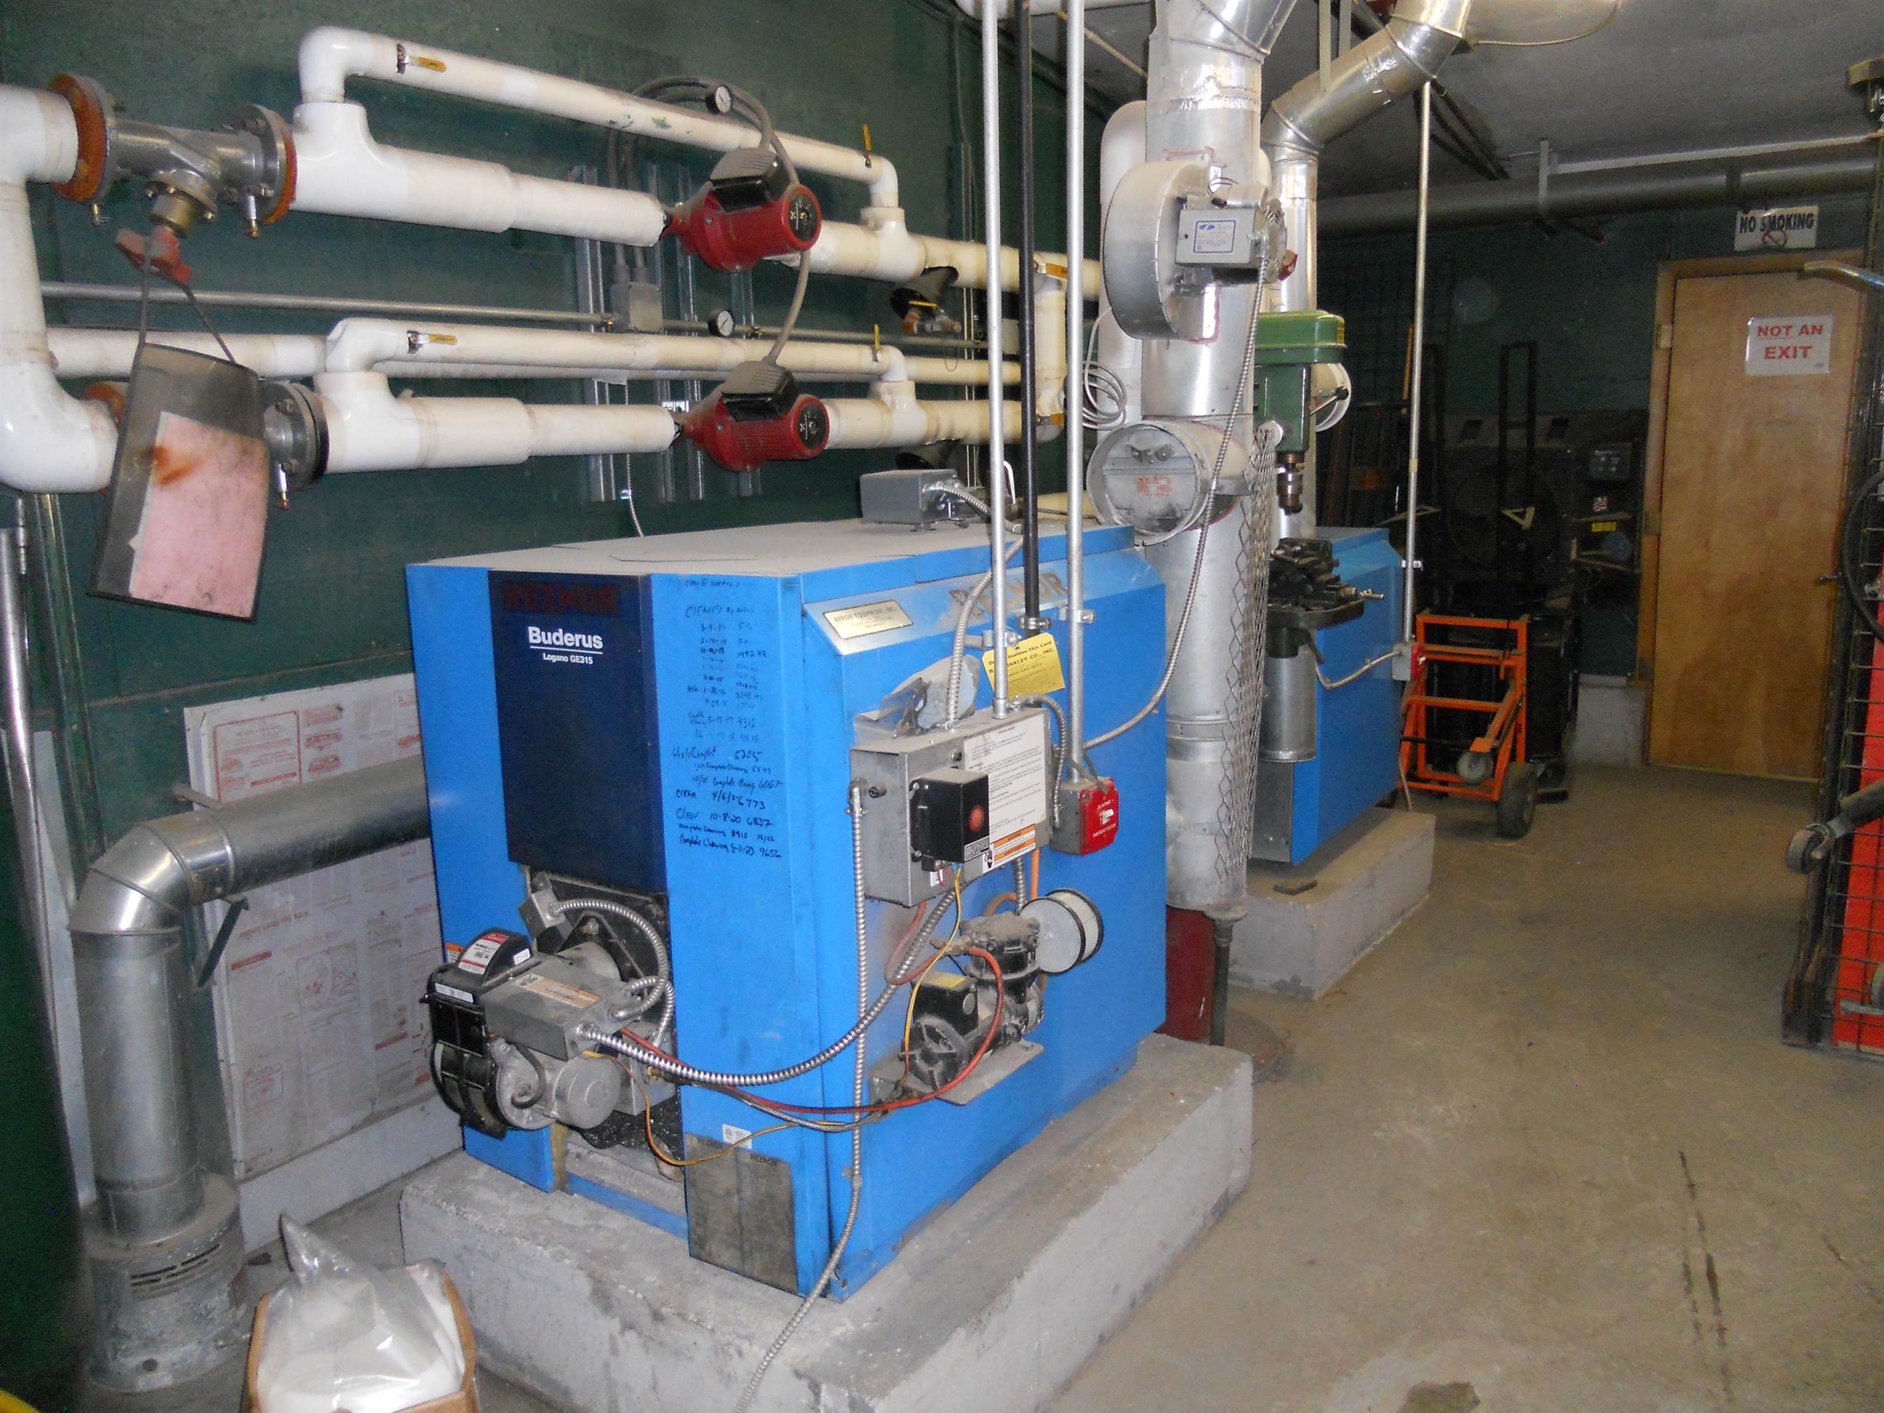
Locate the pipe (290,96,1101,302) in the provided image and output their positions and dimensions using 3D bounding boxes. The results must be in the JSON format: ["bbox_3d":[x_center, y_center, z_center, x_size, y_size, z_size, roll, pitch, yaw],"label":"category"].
[{"bbox_3d":[-0.282,-1.145,3.542,0.140,0.200,2.800,6,13,34],"label":"pipe"}]

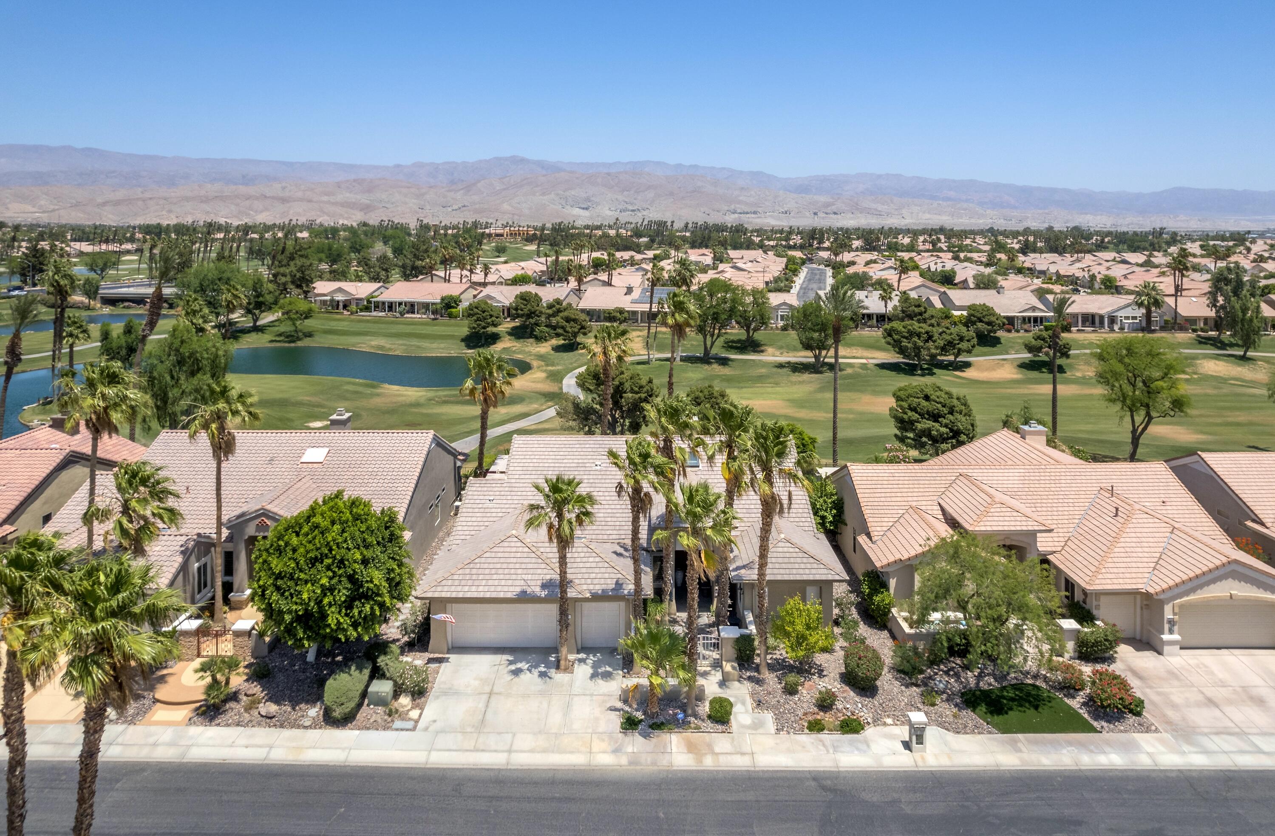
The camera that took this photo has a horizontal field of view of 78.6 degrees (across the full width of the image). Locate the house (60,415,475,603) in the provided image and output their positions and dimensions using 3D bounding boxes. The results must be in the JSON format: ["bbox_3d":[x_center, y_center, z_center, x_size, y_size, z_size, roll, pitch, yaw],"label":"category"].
[{"bbox_3d":[-21.668,4.506,45.460,19.100,6.900,21.600,0,14,0],"label":"house"}]

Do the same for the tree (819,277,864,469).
[{"bbox_3d":[15.510,-2.991,60.559,3.491,15.035,3.491,0,14,0],"label":"tree"}]

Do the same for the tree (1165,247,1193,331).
[{"bbox_3d":[96.434,-22.885,138.861,4.800,14.930,4.800,0,14,0],"label":"tree"}]

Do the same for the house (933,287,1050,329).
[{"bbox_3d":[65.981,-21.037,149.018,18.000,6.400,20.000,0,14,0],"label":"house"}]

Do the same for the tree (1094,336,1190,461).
[{"bbox_3d":[41.074,-1.423,63.875,7.891,10.650,7.891,0,14,0],"label":"tree"}]

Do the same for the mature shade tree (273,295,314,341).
[{"bbox_3d":[-62.232,-18.055,141.816,7.000,7.900,7.000,0,13,0],"label":"mature shade tree"}]

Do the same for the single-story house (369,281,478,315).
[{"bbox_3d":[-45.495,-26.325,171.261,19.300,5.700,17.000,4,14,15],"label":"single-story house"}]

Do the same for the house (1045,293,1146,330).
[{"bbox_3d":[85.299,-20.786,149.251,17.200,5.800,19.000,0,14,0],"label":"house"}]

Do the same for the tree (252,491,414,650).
[{"bbox_3d":[-13.416,7.133,34.282,7.000,7.860,7.000,0,14,0],"label":"tree"}]

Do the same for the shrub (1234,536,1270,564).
[{"bbox_3d":[34.492,7.783,43.362,1.850,2.050,1.750,0,13,0],"label":"shrub"}]

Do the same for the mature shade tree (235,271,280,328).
[{"bbox_3d":[-69.642,-21.690,143.029,8.874,10.505,8.874,0,14,0],"label":"mature shade tree"}]

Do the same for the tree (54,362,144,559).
[{"bbox_3d":[-23.222,4.296,33.655,3.680,13.670,3.680,0,14,0],"label":"tree"}]

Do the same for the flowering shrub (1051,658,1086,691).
[{"bbox_3d":[18.499,10.945,33.376,1.400,0.900,1.250,0,13,0],"label":"flowering shrub"}]

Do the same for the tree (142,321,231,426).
[{"bbox_3d":[-39.735,-3.223,69.166,8.107,10.935,8.107,0,14,0],"label":"tree"}]

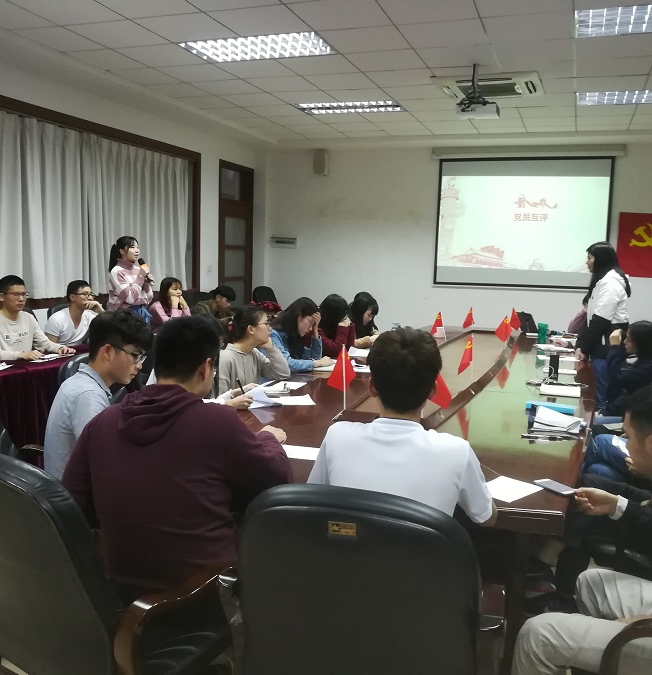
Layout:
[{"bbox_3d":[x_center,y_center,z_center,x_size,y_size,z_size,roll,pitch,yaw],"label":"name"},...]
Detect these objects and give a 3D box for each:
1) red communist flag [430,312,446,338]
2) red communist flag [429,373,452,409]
[{"bbox_3d":[1.028,-0.105,6.180,0.150,0.270,0.060,3,7,9],"label":"red communist flag"},{"bbox_3d":[0.539,0.232,3.270,0.150,0.270,0.060,3,7,10],"label":"red communist flag"}]

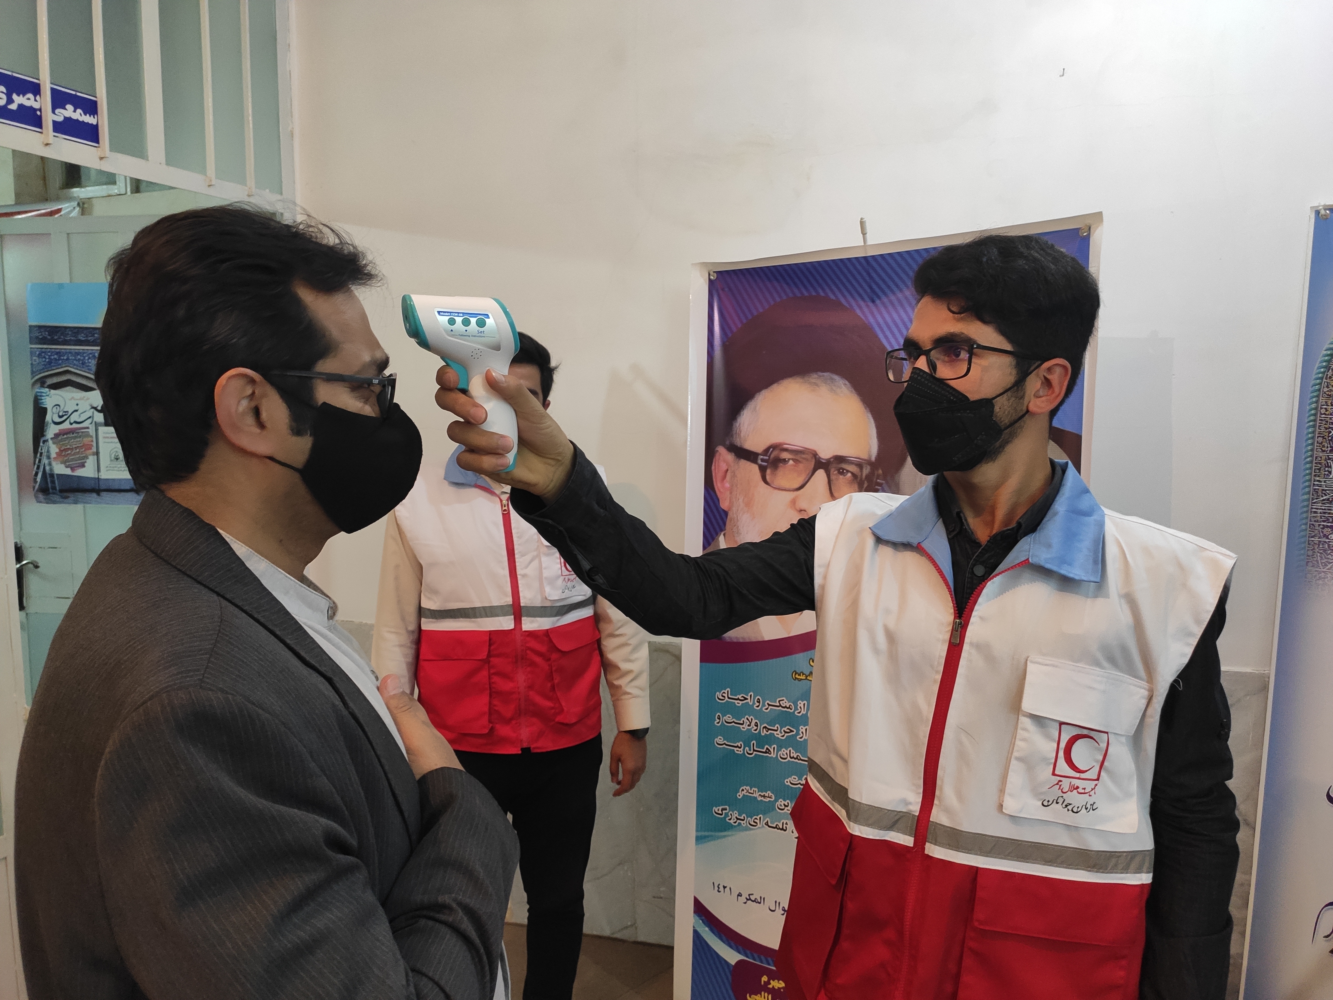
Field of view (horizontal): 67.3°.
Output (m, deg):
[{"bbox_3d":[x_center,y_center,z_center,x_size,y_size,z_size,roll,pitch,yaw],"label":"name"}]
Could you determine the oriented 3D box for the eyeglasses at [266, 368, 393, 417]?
[{"bbox_3d":[-0.287,-0.085,0.793,0.138,0.042,0.141,3,7,-16],"label":"eyeglasses"}]

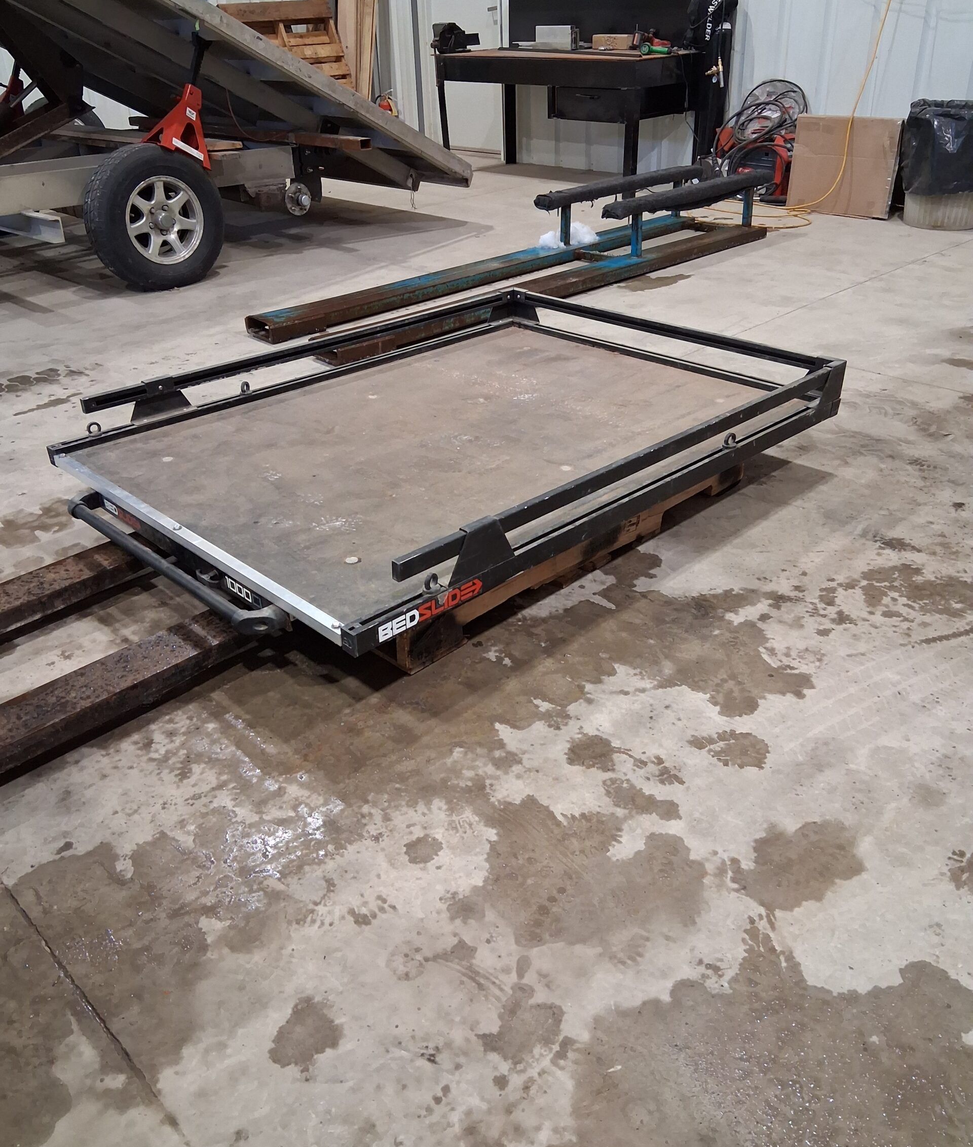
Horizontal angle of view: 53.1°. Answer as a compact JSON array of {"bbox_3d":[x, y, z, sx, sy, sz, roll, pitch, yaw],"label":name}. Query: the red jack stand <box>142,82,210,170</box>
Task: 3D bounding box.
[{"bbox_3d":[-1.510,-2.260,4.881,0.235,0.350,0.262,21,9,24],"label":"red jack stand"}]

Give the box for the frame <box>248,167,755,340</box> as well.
[{"bbox_3d":[0.344,-1.678,4.928,0.675,0.352,3.337,24,38,37],"label":"frame"}]

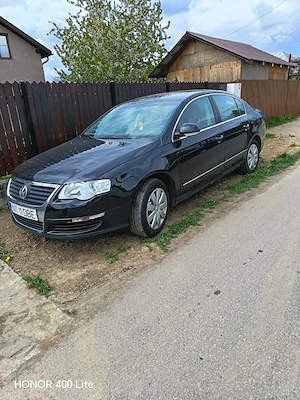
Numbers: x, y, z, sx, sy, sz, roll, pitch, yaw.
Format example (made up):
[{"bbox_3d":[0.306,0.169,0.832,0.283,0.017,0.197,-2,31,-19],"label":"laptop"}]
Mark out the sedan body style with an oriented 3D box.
[{"bbox_3d":[0.269,-0.880,4.249,1.850,1.470,4.770,11,25,38],"label":"sedan body style"}]

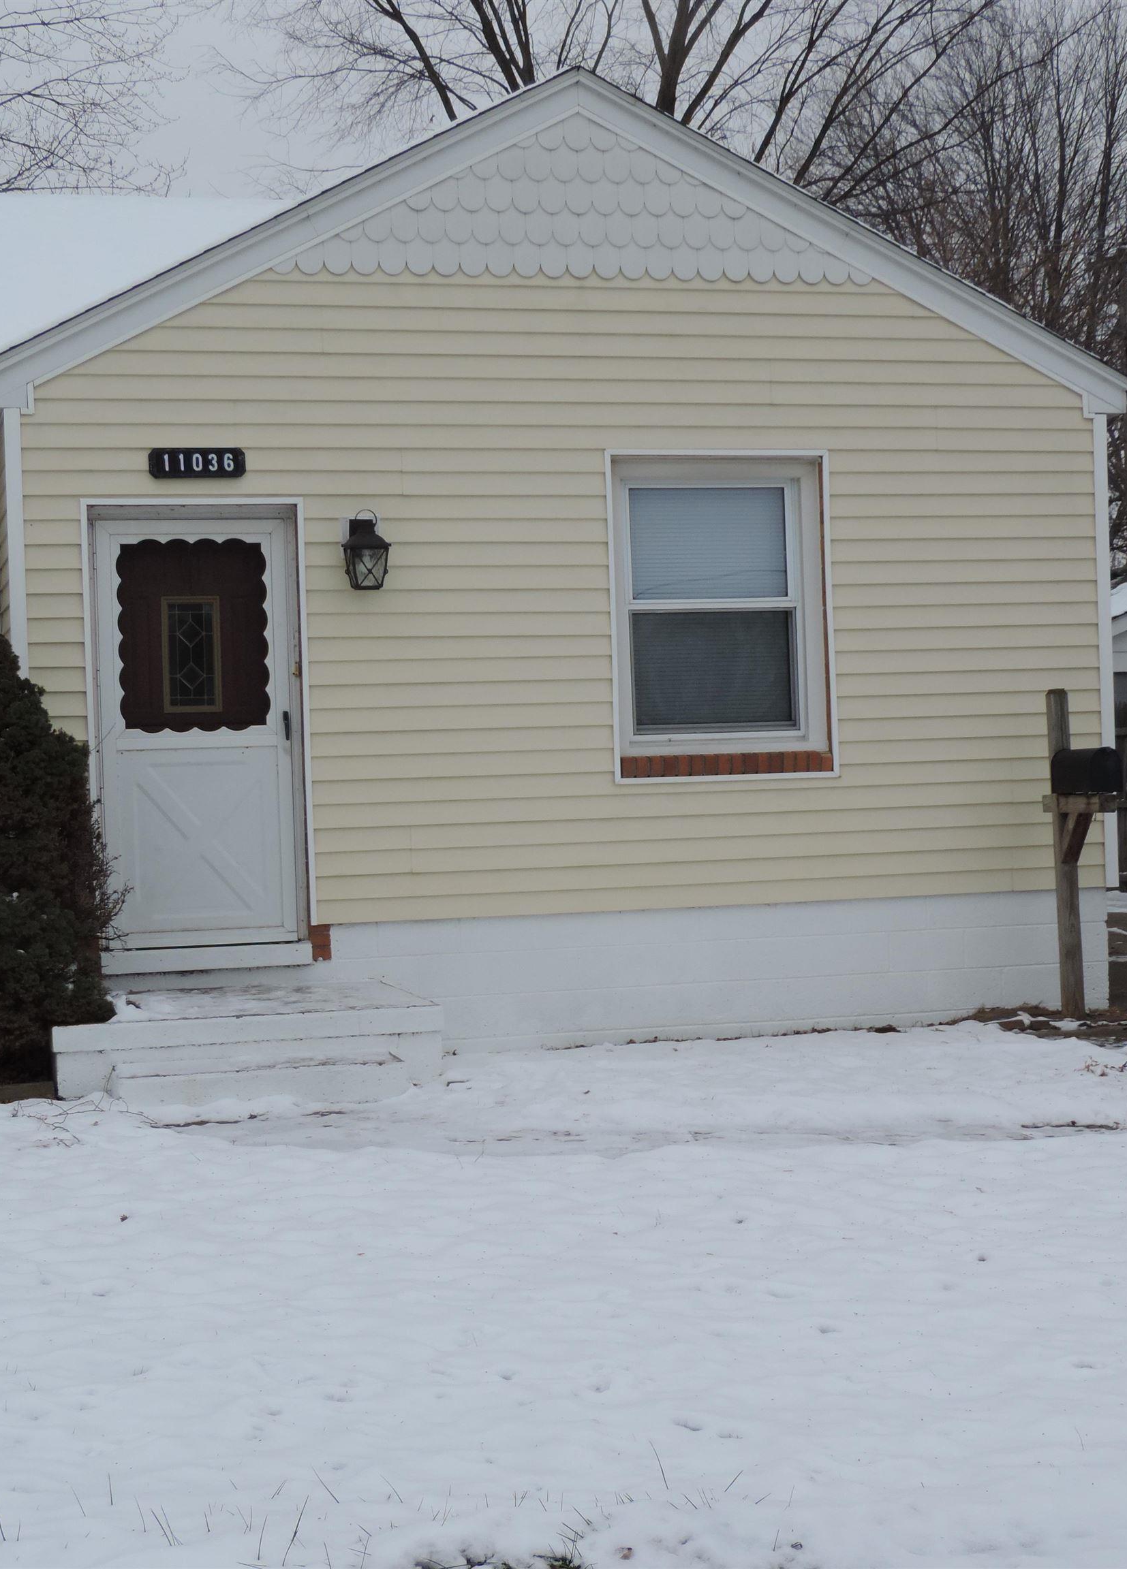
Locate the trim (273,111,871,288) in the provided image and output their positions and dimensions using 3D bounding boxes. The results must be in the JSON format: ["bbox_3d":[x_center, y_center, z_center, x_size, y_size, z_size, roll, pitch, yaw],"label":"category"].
[{"bbox_3d":[0.082,-2.900,12.813,3.070,0.880,0.050,-2,0,-16],"label":"trim"}]

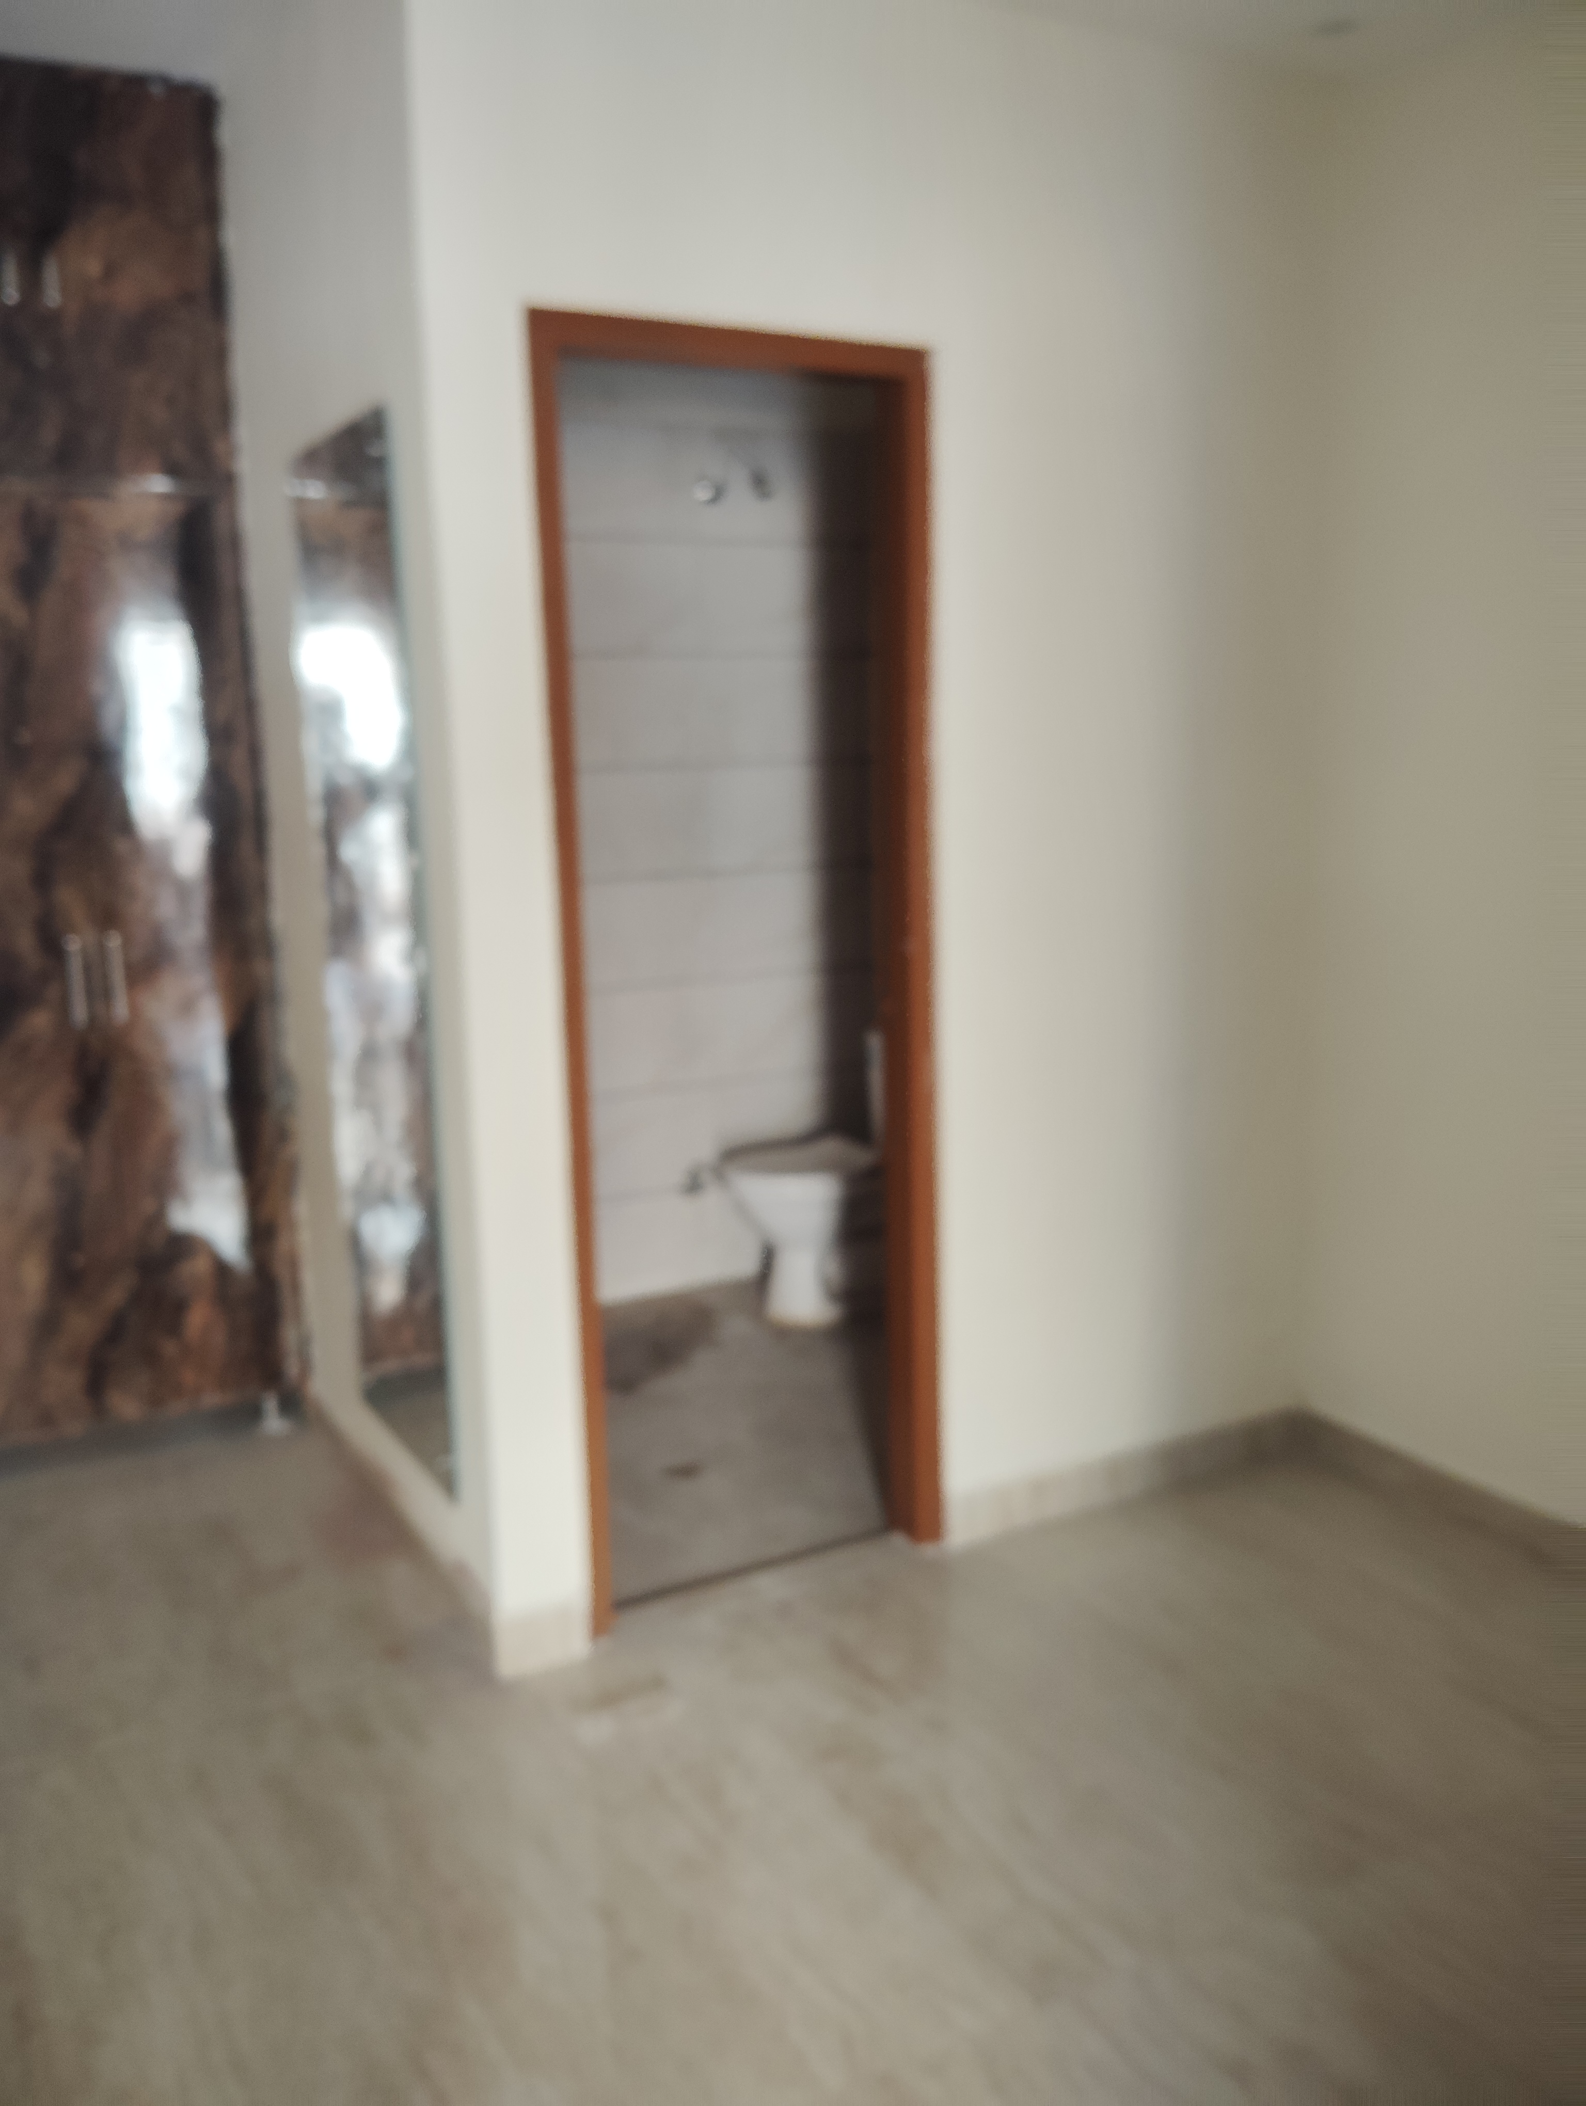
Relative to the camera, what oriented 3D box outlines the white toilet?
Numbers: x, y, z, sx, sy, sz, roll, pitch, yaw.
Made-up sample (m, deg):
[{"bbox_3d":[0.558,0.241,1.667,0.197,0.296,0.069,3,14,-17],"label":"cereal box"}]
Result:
[{"bbox_3d":[0.114,0.335,4.650,0.660,0.745,0.370,-6,10,-27],"label":"white toilet"}]

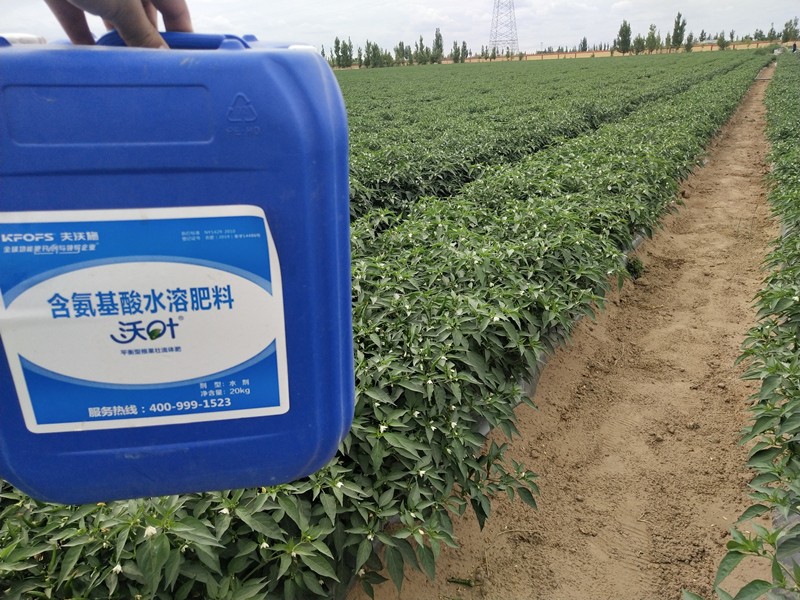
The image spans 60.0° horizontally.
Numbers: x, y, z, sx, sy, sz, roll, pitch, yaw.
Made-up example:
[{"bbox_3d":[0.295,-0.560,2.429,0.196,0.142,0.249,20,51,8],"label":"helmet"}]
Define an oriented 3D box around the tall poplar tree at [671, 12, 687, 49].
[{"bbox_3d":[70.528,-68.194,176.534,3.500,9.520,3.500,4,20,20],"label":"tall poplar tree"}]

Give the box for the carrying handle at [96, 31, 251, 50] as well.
[{"bbox_3d":[-0.181,-0.199,0.560,0.133,0.030,0.035,-3,28,-9],"label":"carrying handle"}]

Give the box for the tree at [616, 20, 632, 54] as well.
[{"bbox_3d":[56.880,-66.512,176.419,3.600,8.810,3.600,3,20,17],"label":"tree"}]

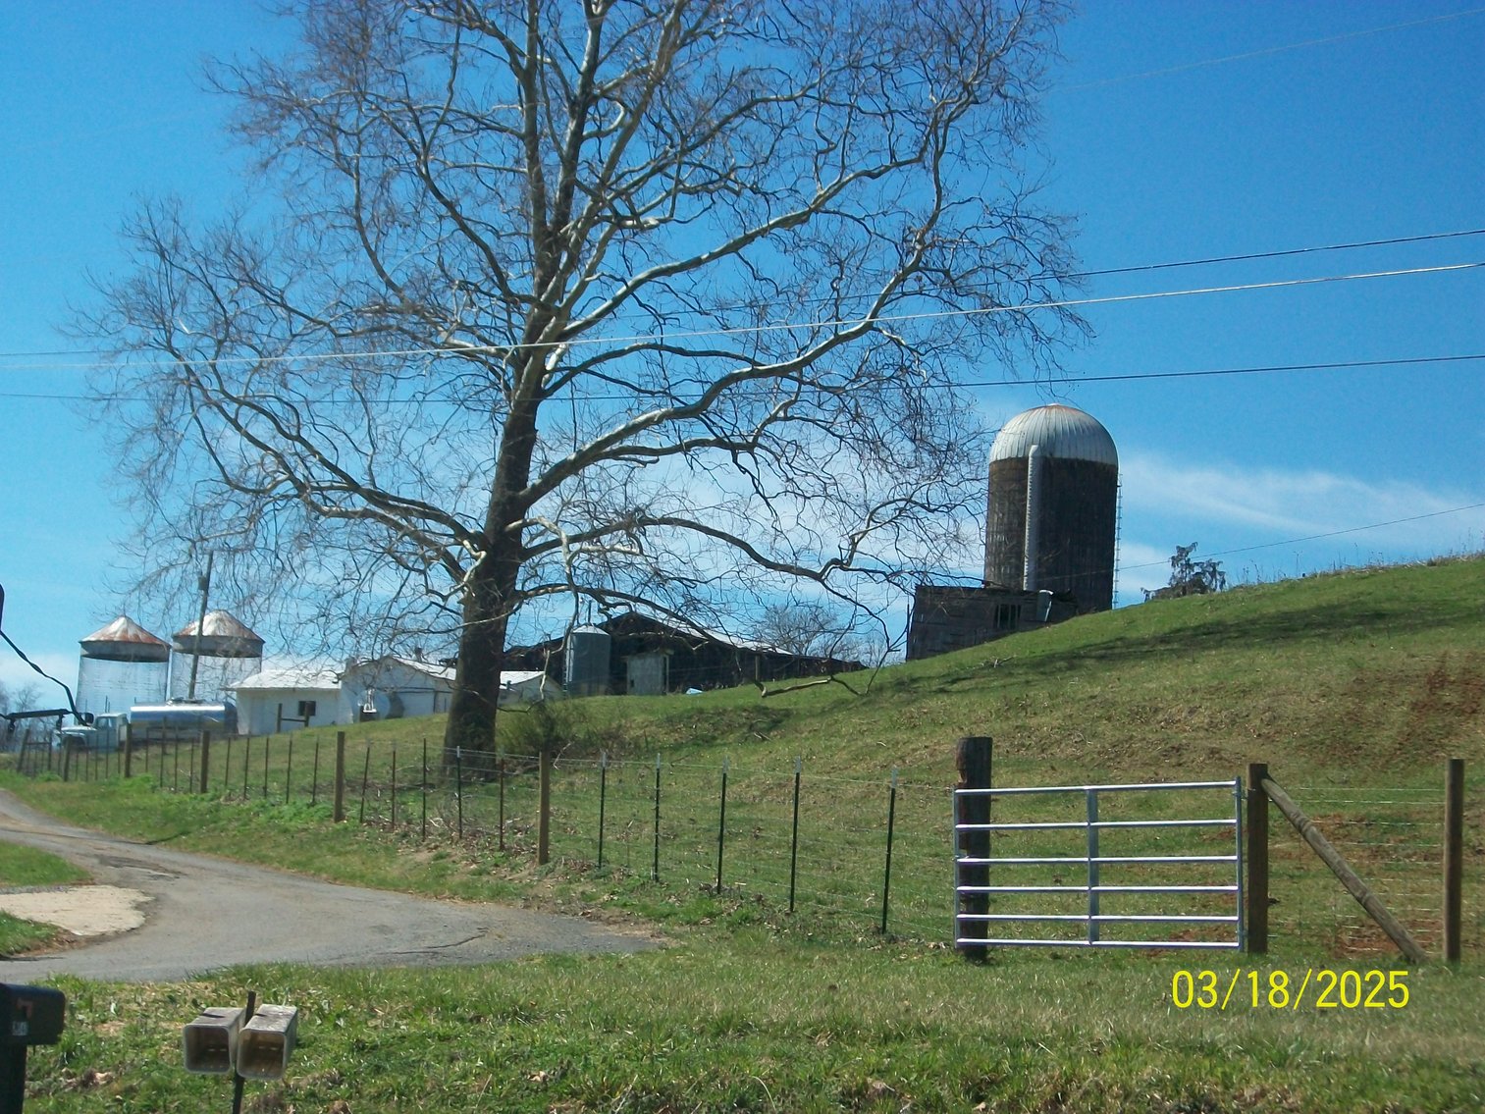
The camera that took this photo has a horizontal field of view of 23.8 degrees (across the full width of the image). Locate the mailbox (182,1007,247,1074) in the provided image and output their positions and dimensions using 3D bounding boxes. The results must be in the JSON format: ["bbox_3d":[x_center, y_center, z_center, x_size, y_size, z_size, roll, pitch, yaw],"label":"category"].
[{"bbox_3d":[-1.823,1.672,12.200,0.160,0.166,0.430,1,2,0],"label":"mailbox"}]

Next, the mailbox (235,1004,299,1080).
[{"bbox_3d":[-1.609,1.648,12.000,0.162,0.168,0.430,4,3,0],"label":"mailbox"}]

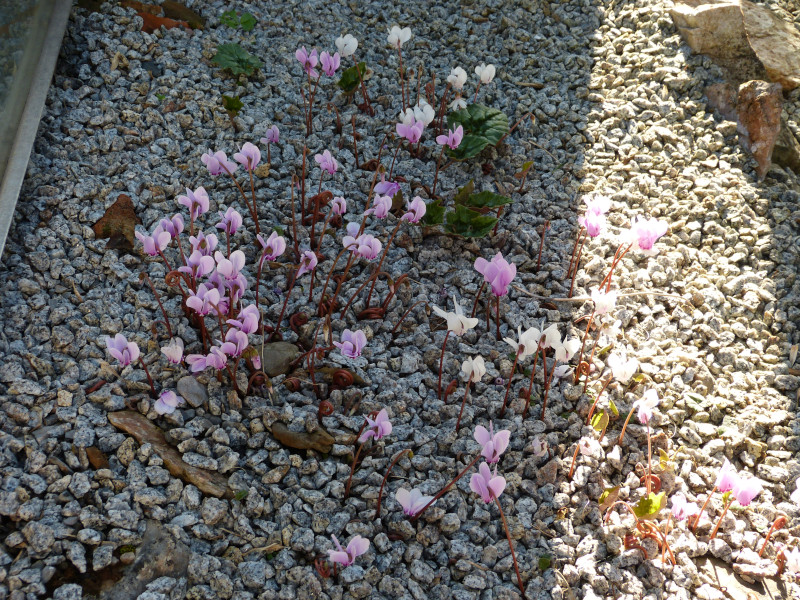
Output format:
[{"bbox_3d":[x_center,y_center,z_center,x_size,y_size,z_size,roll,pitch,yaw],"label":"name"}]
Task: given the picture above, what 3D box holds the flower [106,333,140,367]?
[{"bbox_3d":[-0.236,0.043,1.106,0.029,0.026,0.027,-9,38,-12],"label":"flower"}]

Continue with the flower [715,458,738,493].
[{"bbox_3d":[0.236,0.127,0.934,0.021,0.027,0.021,-13,40,-16],"label":"flower"}]

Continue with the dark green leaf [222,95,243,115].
[{"bbox_3d":[-0.161,-0.188,1.242,0.019,0.018,0.015,0,38,0],"label":"dark green leaf"}]

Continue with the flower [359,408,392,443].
[{"bbox_3d":[-0.017,0.093,0.955,0.025,0.026,0.021,-13,40,-16],"label":"flower"}]

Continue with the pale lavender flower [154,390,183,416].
[{"bbox_3d":[-0.199,0.089,1.115,0.024,0.018,0.023,0,35,0],"label":"pale lavender flower"}]

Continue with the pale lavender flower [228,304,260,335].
[{"bbox_3d":[-0.126,0.016,1.048,0.026,0.025,0.021,-20,42,-23],"label":"pale lavender flower"}]

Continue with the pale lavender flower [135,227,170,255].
[{"bbox_3d":[-0.190,-0.046,0.994,0.026,0.023,0.021,0,38,0],"label":"pale lavender flower"}]

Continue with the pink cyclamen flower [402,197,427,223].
[{"bbox_3d":[0.013,-0.079,1.129,0.022,0.023,0.020,-20,42,-23],"label":"pink cyclamen flower"}]

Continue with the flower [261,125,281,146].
[{"bbox_3d":[-0.147,-0.187,1.460,0.020,0.018,0.022,-18,39,-24],"label":"flower"}]

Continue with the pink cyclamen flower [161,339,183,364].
[{"bbox_3d":[-0.202,0.045,1.150,0.019,0.020,0.021,0,35,0],"label":"pink cyclamen flower"}]

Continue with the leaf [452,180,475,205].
[{"bbox_3d":[0.069,-0.115,1.385,0.021,0.022,0.016,0,35,0],"label":"leaf"}]

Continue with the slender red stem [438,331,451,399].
[{"bbox_3d":[0.037,0.054,1.061,0.005,0.074,0.005,4,38,-3],"label":"slender red stem"}]

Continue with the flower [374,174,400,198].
[{"bbox_3d":[-0.011,-0.105,1.194,0.024,0.021,0.020,-20,42,-23],"label":"flower"}]

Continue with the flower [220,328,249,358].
[{"bbox_3d":[-0.125,0.033,0.980,0.021,0.020,0.020,0,36,0],"label":"flower"}]

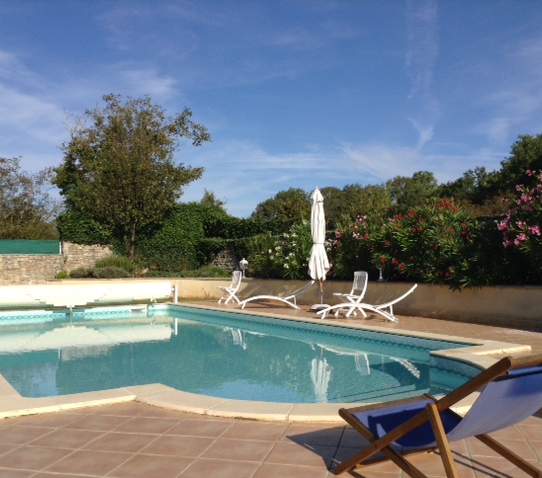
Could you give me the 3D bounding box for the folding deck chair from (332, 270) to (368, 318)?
[{"bbox_3d":[1.492,1.033,11.565,0.570,0.870,0.440,1,-3,-27],"label":"folding deck chair"}]

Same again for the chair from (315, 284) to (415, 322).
[{"bbox_3d":[1.738,1.112,10.911,1.780,0.650,0.630,-1,-3,15],"label":"chair"}]

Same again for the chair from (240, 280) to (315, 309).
[{"bbox_3d":[0.155,1.275,14.108,1.770,0.640,0.630,-1,-2,2],"label":"chair"}]

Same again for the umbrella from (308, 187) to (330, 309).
[{"bbox_3d":[1.062,0.201,13.604,0.500,2.720,0.500,-1,-2,0],"label":"umbrella"}]

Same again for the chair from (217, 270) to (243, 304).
[{"bbox_3d":[-1.046,1.259,16.061,0.570,0.870,0.440,1,-3,-29],"label":"chair"}]

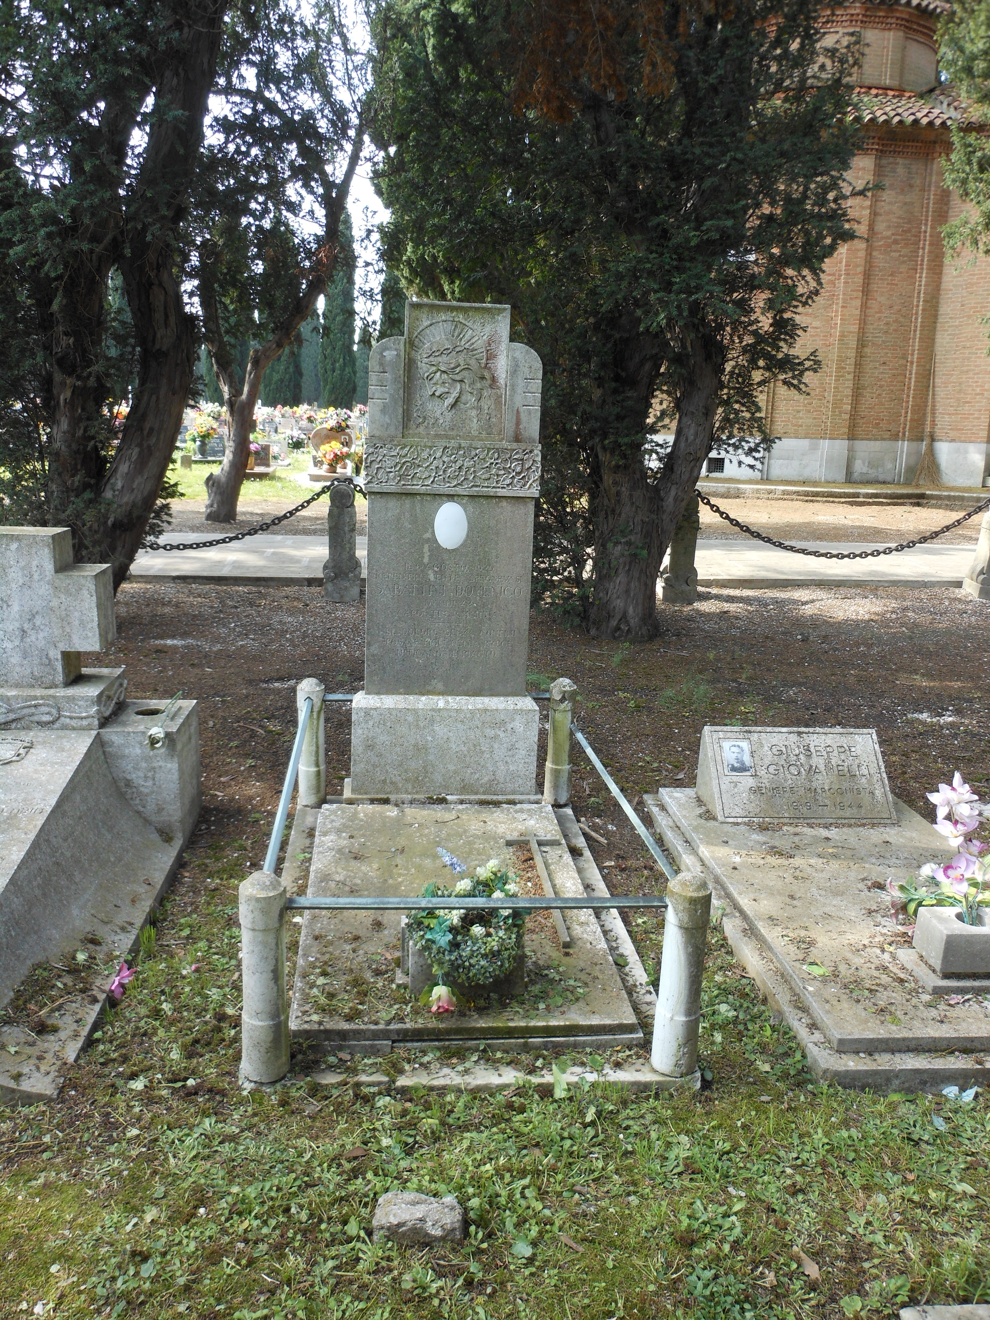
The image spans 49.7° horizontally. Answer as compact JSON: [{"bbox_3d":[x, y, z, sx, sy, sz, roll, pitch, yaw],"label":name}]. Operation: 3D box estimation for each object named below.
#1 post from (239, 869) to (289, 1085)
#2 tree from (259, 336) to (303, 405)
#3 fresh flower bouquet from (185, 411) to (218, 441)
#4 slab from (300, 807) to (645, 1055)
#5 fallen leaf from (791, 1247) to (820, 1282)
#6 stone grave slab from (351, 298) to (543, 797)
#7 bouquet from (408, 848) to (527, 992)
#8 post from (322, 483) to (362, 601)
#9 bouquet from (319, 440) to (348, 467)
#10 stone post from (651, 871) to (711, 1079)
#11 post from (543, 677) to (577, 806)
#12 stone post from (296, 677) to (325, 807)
[{"bbox_3d":[-0.542,0.739,2.527,0.112,0.530,0.112,1,14,-6],"label":"post"},{"bbox_3d":[-9.428,-15.153,47.046,2.200,10.300,2.200,1,14,-6],"label":"tree"},{"bbox_3d":[-5.903,-4.718,21.520,0.640,0.600,0.550,1,14,-6],"label":"fresh flower bouquet"},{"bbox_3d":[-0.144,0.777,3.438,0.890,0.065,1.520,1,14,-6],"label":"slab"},{"bbox_3d":[0.619,1.181,2.081,0.040,0.020,0.092,-3,14,-19],"label":"fallen leaf"},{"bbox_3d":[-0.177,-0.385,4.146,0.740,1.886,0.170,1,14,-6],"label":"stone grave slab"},{"bbox_3d":[-0.079,0.707,2.889,0.320,0.345,0.270,1,14,-6],"label":"bouquet"},{"bbox_3d":[-1.230,-0.965,8.704,0.300,0.910,0.320,-1,14,-13],"label":"post"},{"bbox_3d":[-2.870,-3.667,18.985,0.520,0.500,0.460,1,14,-6],"label":"bouquet"},{"bbox_3d":[0.460,0.758,2.610,0.112,0.530,0.112,1,14,-6],"label":"stone post"},{"bbox_3d":[0.272,0.330,4.354,0.110,0.524,0.110,1,14,-6],"label":"post"},{"bbox_3d":[-0.722,0.318,4.241,0.110,0.524,0.110,1,14,-6],"label":"stone post"}]

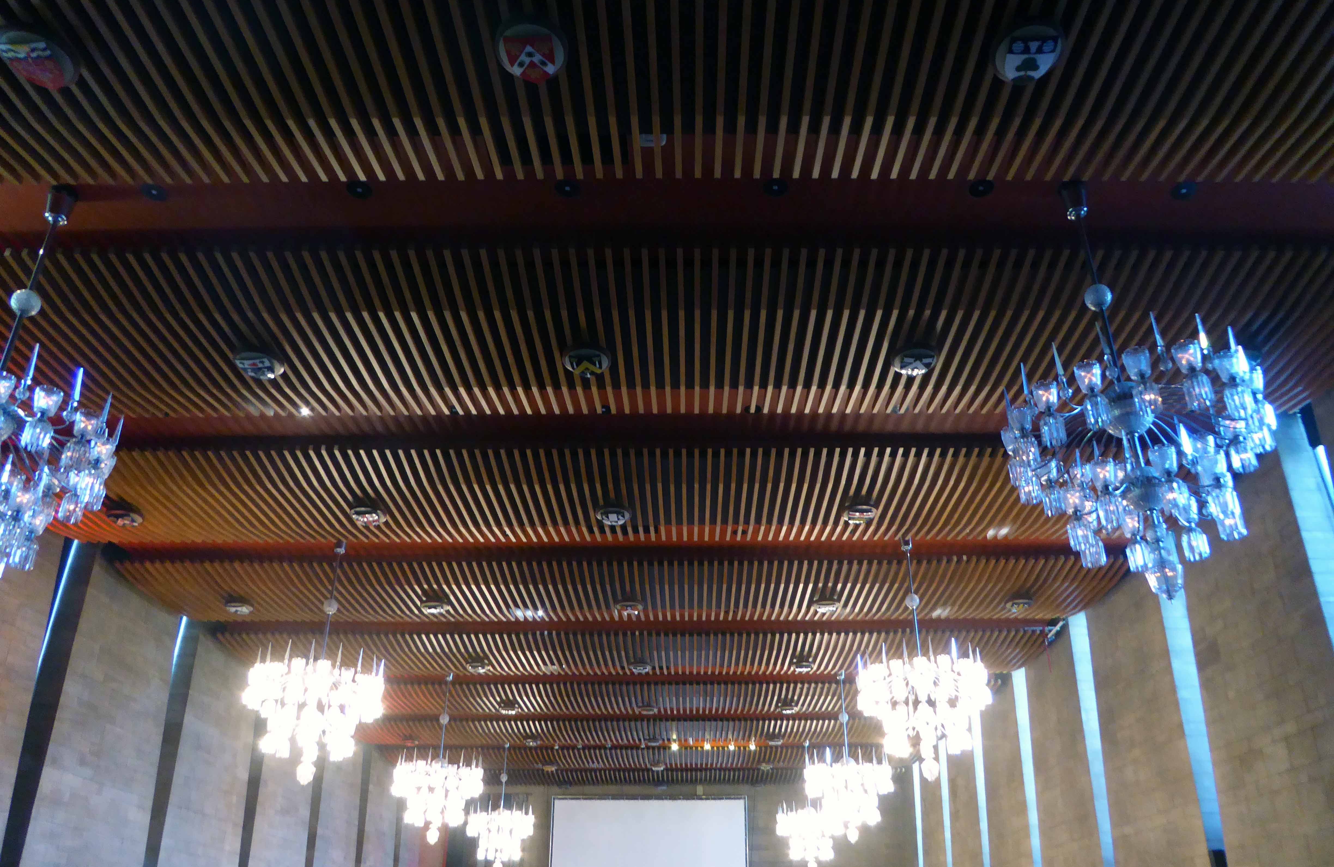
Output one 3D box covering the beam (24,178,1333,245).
[{"bbox_3d":[-0.805,-1.854,7.587,14.145,0.293,0.966,0,-29,2],"label":"beam"}]

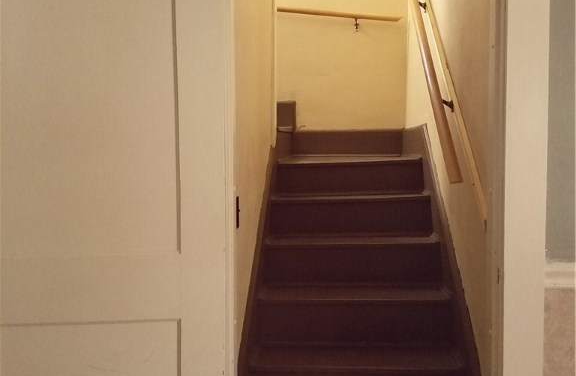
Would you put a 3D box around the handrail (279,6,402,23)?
[{"bbox_3d":[0.359,-1.210,4.028,0.875,0.045,0.045,7,4,5],"label":"handrail"}]

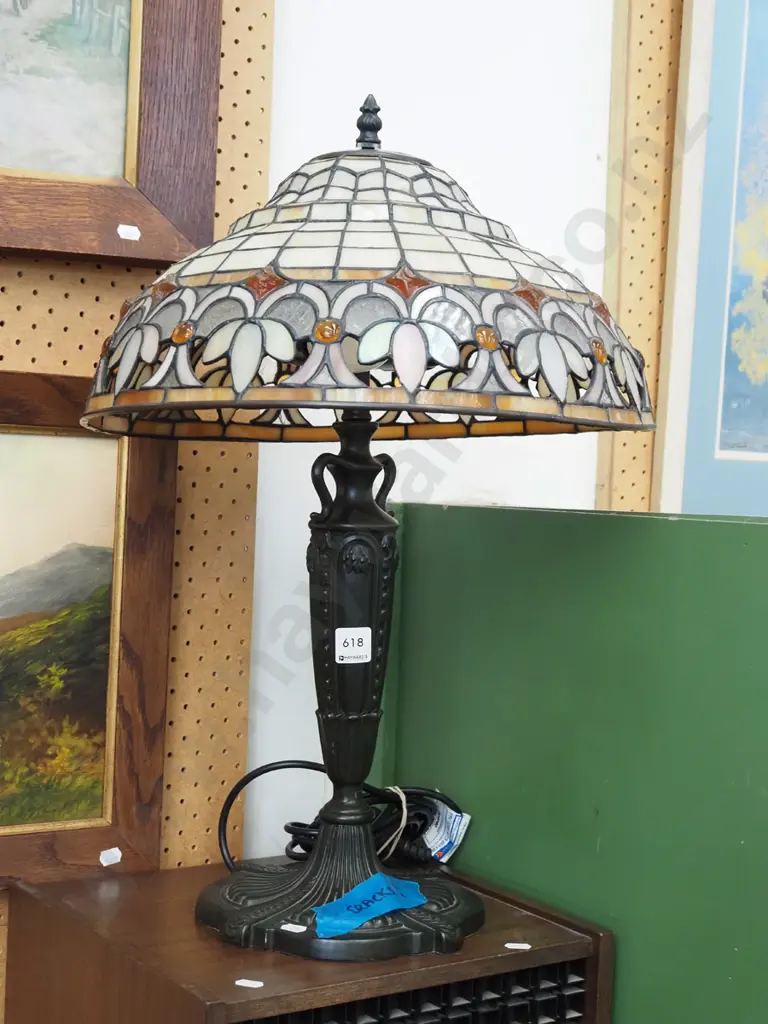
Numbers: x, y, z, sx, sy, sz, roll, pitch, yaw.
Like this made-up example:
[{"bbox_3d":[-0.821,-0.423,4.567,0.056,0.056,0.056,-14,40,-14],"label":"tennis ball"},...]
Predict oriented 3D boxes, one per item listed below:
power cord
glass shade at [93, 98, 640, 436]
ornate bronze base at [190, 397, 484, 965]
[{"bbox_3d":[-0.034,0.245,1.335,0.199,0.101,0.121,2,1,-1],"label":"power cord"},{"bbox_3d":[-0.011,-0.181,1.197,0.411,0.239,0.411,2,1,-1],"label":"glass shade"},{"bbox_3d":[-0.026,0.108,1.198,0.207,0.378,0.207,2,1,-1],"label":"ornate bronze base"}]

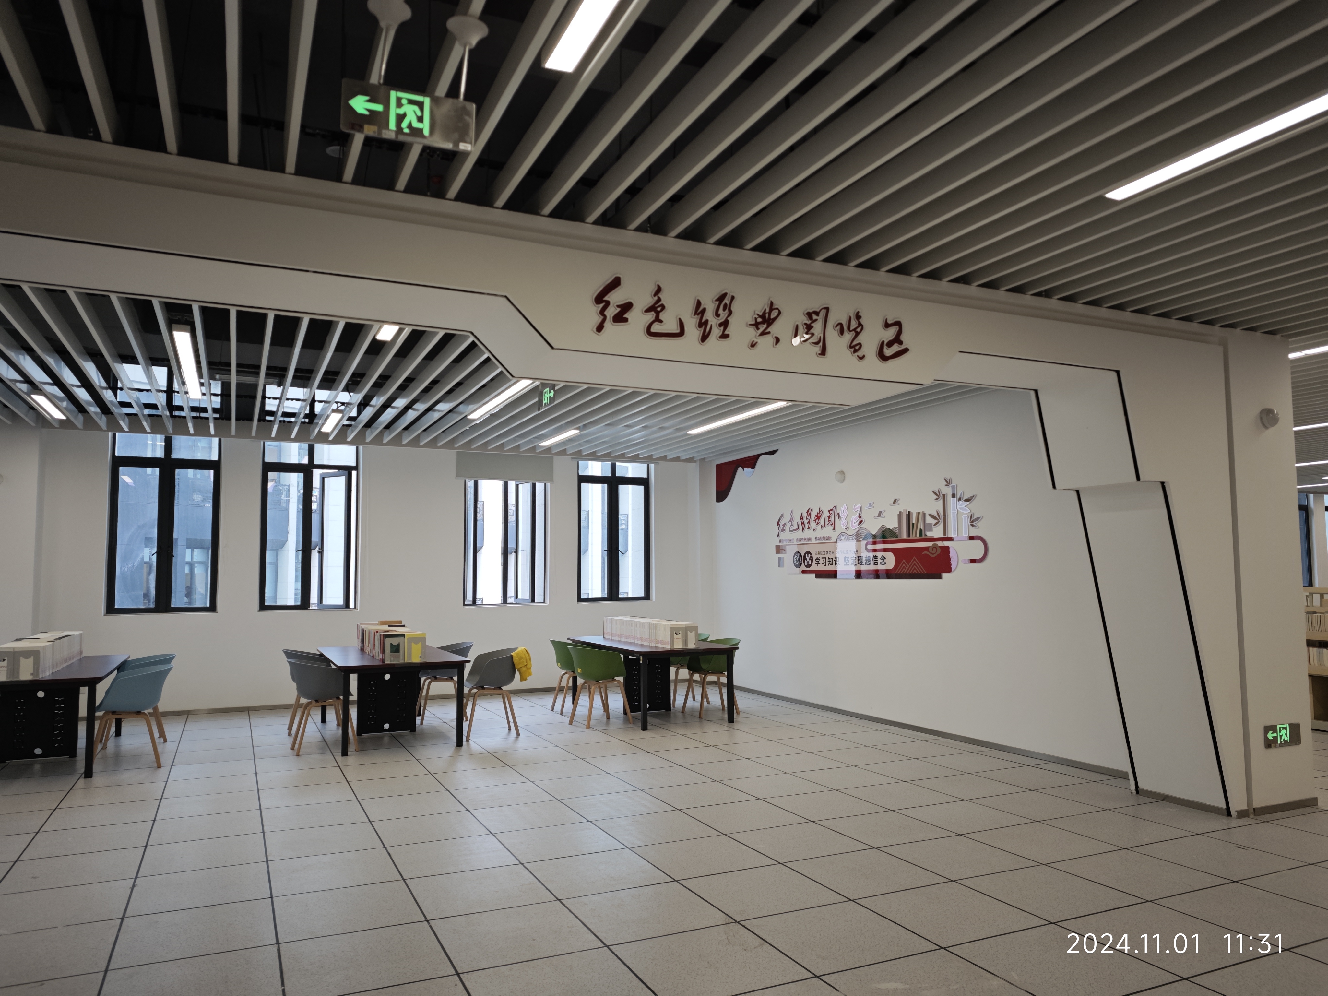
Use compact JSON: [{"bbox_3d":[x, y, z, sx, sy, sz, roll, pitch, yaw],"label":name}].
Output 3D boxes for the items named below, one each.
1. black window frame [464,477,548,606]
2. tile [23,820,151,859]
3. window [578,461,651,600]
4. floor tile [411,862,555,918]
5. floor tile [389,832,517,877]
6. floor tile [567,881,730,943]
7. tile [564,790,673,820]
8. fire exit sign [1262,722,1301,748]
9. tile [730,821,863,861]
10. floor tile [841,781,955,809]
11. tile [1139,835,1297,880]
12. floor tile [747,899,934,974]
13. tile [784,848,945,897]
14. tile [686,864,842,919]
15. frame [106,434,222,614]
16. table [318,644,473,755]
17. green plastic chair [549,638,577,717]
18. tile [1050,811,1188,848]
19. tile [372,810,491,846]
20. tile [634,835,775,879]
[{"bbox_3d":[-2.125,0.563,11.857,1.120,1.760,0.150,2,-6,-25],"label":"black window frame"},{"bbox_3d":[-3.291,1.963,5.070,0.585,0.020,0.585,2,-6,-25],"label":"tile"},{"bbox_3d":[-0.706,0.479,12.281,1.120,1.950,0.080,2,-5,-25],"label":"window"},{"bbox_3d":[-0.881,1.876,4.201,0.600,0.020,0.600,2,-6,-25],"label":"floor tile"},{"bbox_3d":[-1.142,1.923,4.747,0.585,0.020,0.585,2,-6,-25],"label":"floor tile"},{"bbox_3d":[-0.089,1.884,4.014,0.600,0.020,0.600,2,-5,-25],"label":"floor tile"},{"bbox_3d":[-0.304,2.033,5.815,0.600,0.020,0.600,2,-6,-25],"label":"tile"},{"bbox_3d":[3.946,1.516,5.619,0.360,0.140,0.025,2,-5,-25],"label":"fire exit sign"},{"bbox_3d":[0.758,1.938,4.974,0.585,0.020,0.585,2,-6,-25],"label":"tile"},{"bbox_3d":[1.615,2.048,6.046,0.600,0.020,0.600,2,-6,-25],"label":"floor tile"},{"bbox_3d":[2.951,1.929,4.718,0.600,0.020,0.600,2,-5,-25],"label":"tile"},{"bbox_3d":[0.716,1.806,3.644,0.585,0.020,0.585,2,-6,-25],"label":"floor tile"},{"bbox_3d":[1.022,1.919,4.504,0.600,0.020,0.600,2,-5,-25],"label":"tile"},{"bbox_3d":[0.464,1.860,4.177,0.585,0.020,0.585,2,-6,-25],"label":"tile"},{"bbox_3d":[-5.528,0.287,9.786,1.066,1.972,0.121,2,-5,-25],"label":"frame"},{"bbox_3d":[-2.692,1.902,8.581,1.117,0.754,2.133,2,-5,-25],"label":"table"},{"bbox_3d":[-0.984,2.032,10.036,0.550,0.790,0.590,2,-6,-25],"label":"green plastic chair"},{"bbox_3d":[2.676,1.954,5.216,0.585,0.020,0.585,2,-6,-25],"label":"tile"},{"bbox_3d":[-1.400,1.985,5.282,0.600,0.020,0.600,2,-6,-25],"label":"tile"},{"bbox_3d":[0.207,1.914,4.709,0.585,0.020,0.585,2,-6,-25],"label":"tile"}]

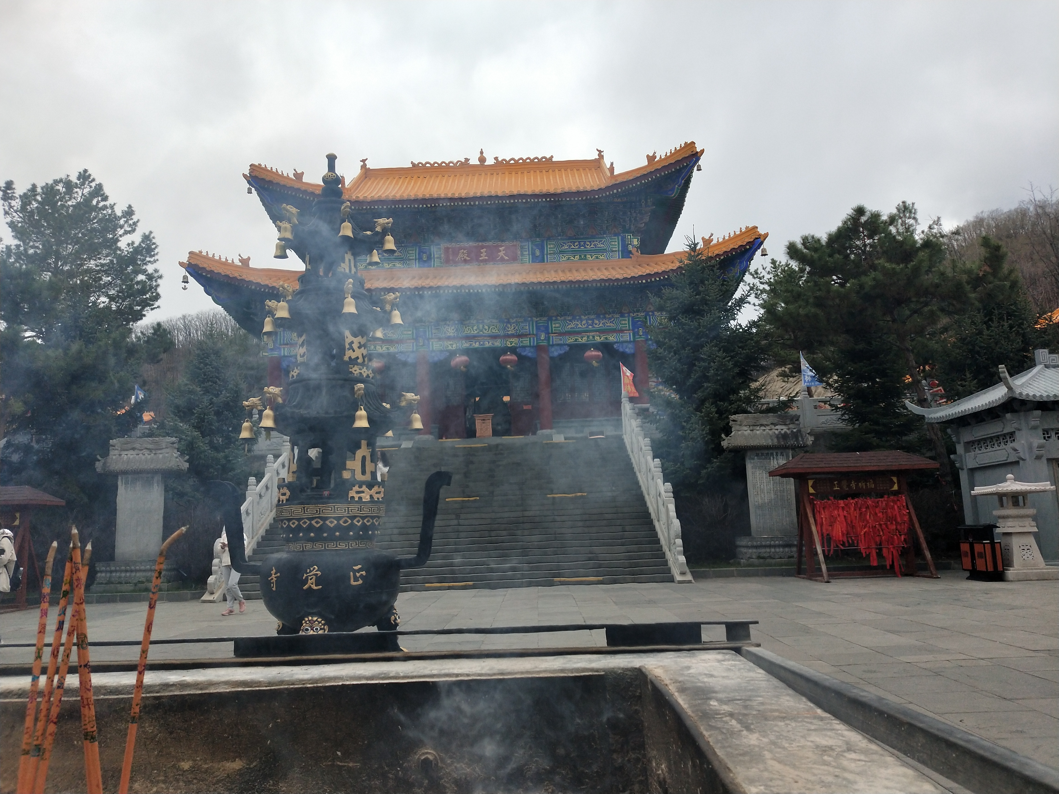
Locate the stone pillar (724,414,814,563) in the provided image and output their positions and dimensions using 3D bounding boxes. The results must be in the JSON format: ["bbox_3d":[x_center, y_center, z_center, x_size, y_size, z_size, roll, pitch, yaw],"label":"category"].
[{"bbox_3d":[5.946,2.245,17.598,1.980,3.665,0.850,-2,-9,0],"label":"stone pillar"}]

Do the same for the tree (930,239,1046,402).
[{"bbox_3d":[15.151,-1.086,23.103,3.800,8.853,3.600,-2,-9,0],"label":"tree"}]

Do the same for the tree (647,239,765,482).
[{"bbox_3d":[5.331,-0.468,20.993,3.350,9.156,3.300,-2,-9,0],"label":"tree"}]

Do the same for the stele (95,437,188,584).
[{"bbox_3d":[-9.711,2.823,17.595,1.980,3.665,0.850,-2,-9,0],"label":"stele"}]

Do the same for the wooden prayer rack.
[{"bbox_3d":[7.058,2.521,15.106,3.100,2.670,1.650,-2,-9,0],"label":"wooden prayer rack"}]

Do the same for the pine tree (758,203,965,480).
[{"bbox_3d":[9.570,-1.012,20.118,5.600,9.642,5.200,-2,-9,0],"label":"pine tree"}]

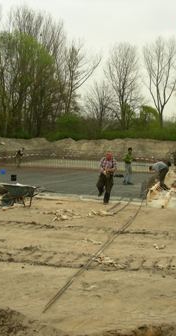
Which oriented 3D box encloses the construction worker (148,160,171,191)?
[{"bbox_3d":[2.951,0.310,20.300,0.850,1.200,0.550,0,2,-9],"label":"construction worker"}]

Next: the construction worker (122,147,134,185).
[{"bbox_3d":[1.886,-0.079,22.900,0.550,1.750,0.480,-2,3,-37],"label":"construction worker"}]

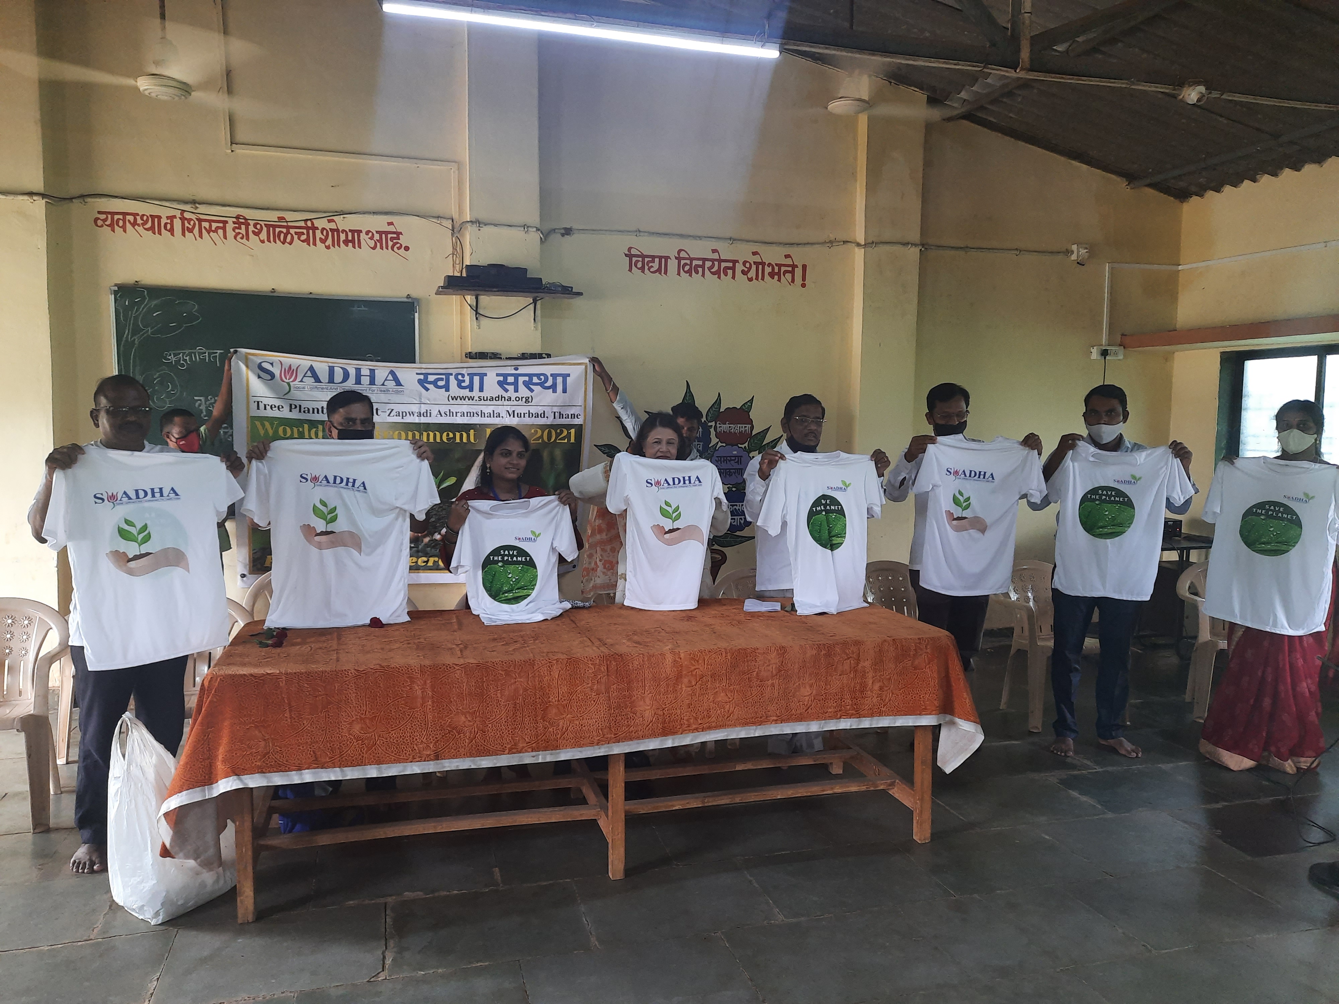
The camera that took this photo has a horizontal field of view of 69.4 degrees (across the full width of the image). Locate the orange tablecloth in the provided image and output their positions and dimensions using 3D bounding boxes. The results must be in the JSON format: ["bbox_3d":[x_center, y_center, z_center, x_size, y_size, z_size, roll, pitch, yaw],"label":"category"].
[{"bbox_3d":[-0.280,0.706,3.492,2.650,0.540,0.900,-1,5,-16],"label":"orange tablecloth"}]

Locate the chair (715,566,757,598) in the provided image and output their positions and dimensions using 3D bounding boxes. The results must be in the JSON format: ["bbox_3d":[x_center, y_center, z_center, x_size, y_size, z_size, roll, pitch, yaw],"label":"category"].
[{"bbox_3d":[0.515,0.734,4.775,0.580,0.785,0.540,-1,5,-16],"label":"chair"}]

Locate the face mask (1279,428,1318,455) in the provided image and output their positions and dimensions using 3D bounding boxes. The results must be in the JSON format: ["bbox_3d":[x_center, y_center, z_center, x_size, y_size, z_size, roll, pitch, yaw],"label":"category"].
[{"bbox_3d":[2.725,-0.263,4.191,0.090,0.115,0.140,-4,7,-42],"label":"face mask"}]

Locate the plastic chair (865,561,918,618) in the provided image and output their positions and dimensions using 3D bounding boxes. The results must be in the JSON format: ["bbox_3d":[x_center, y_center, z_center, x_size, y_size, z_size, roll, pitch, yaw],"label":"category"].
[{"bbox_3d":[1.236,0.720,5.053,0.580,0.785,0.540,-1,5,-16],"label":"plastic chair"}]

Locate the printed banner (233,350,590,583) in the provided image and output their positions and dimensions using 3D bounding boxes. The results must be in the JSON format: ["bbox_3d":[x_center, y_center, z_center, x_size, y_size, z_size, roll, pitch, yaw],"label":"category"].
[{"bbox_3d":[-1.338,-0.179,5.151,1.790,1.220,0.050,0,5,-14],"label":"printed banner"}]

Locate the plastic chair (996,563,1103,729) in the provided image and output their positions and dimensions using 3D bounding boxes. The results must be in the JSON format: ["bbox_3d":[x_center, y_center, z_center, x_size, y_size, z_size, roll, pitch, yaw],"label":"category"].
[{"bbox_3d":[2.036,0.727,5.093,0.580,0.785,0.540,-1,5,-16],"label":"plastic chair"}]

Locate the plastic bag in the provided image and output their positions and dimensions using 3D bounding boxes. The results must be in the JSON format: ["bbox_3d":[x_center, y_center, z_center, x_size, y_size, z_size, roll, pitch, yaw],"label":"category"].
[{"bbox_3d":[-1.560,0.933,3.071,0.290,0.600,0.340,4,7,33],"label":"plastic bag"}]

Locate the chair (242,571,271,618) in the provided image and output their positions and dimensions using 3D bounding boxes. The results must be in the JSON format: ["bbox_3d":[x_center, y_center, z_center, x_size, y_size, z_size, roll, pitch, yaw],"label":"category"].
[{"bbox_3d":[-1.725,0.706,4.488,0.550,0.775,0.540,0,6,-8],"label":"chair"}]

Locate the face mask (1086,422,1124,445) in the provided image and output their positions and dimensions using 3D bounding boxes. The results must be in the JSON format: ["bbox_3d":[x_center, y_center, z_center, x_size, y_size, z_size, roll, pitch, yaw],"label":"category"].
[{"bbox_3d":[1.934,-0.308,4.288,0.145,0.110,0.090,4,7,33],"label":"face mask"}]

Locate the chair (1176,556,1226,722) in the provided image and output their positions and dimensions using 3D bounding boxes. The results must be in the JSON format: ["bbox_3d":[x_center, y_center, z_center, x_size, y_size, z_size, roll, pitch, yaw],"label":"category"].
[{"bbox_3d":[2.933,0.708,4.977,0.550,0.775,0.540,2,6,11],"label":"chair"}]

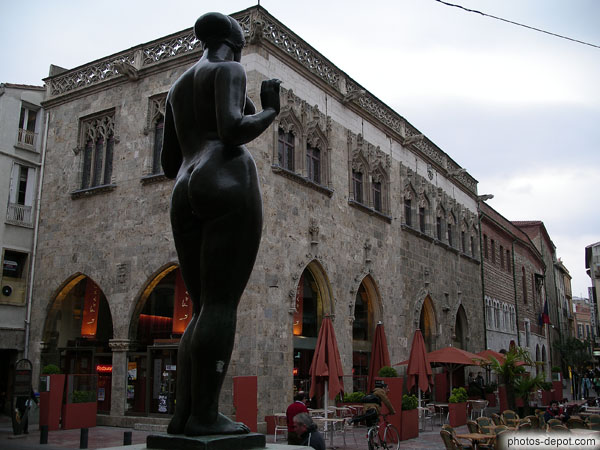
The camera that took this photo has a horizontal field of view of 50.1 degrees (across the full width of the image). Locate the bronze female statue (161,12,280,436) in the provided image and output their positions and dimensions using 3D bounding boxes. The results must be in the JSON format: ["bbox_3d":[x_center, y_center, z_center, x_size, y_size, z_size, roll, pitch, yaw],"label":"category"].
[{"bbox_3d":[-0.313,-0.067,2.512,0.520,1.687,0.420,-9,-15,37],"label":"bronze female statue"}]

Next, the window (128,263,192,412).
[{"bbox_3d":[-4.050,3.671,20.772,3.600,4.850,0.450,-8,-15,31],"label":"window"}]

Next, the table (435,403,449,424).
[{"bbox_3d":[5.350,7.214,24.325,0.750,0.750,0.750,-8,-14,32],"label":"table"}]

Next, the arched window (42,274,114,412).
[{"bbox_3d":[-8.158,4.459,24.503,4.050,5.350,0.700,-8,-15,31],"label":"arched window"}]

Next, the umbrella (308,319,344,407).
[{"bbox_3d":[0.721,4.180,17.740,0.980,3.309,0.980,0,-12,0],"label":"umbrella"}]

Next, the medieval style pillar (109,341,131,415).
[{"bbox_3d":[-6.014,5.126,21.738,0.800,2.520,0.600,-8,-15,31],"label":"medieval style pillar"}]

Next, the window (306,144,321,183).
[{"bbox_3d":[0.433,-2.202,23.584,0.250,1.360,0.920,-8,-15,31],"label":"window"}]

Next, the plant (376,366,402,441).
[{"bbox_3d":[2.404,4.778,17.150,0.740,1.942,0.450,-8,-15,31],"label":"plant"}]

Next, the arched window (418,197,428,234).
[{"bbox_3d":[6.709,-0.510,35.271,0.220,2.150,1.000,-8,-14,32],"label":"arched window"}]

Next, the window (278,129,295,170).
[{"bbox_3d":[-0.515,-2.554,22.119,0.250,1.380,0.950,-8,-15,31],"label":"window"}]

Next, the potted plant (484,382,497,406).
[{"bbox_3d":[10.689,9.522,35.984,0.650,1.330,0.720,-8,-15,31],"label":"potted plant"}]

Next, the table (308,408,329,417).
[{"bbox_3d":[0.602,5.994,19.286,0.720,0.740,0.720,-8,-15,31],"label":"table"}]

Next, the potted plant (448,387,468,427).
[{"bbox_3d":[5.979,6.907,24.506,0.340,1.427,1.250,-8,-14,32],"label":"potted plant"}]

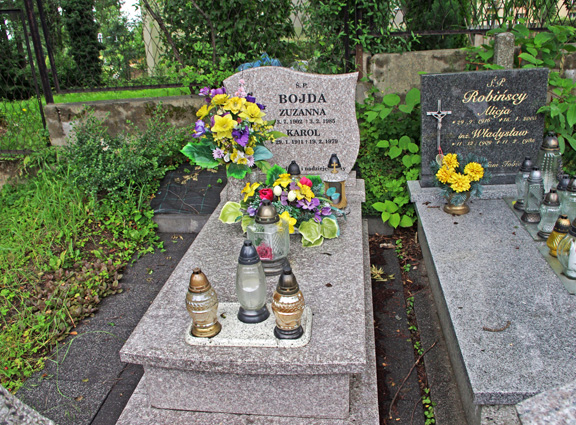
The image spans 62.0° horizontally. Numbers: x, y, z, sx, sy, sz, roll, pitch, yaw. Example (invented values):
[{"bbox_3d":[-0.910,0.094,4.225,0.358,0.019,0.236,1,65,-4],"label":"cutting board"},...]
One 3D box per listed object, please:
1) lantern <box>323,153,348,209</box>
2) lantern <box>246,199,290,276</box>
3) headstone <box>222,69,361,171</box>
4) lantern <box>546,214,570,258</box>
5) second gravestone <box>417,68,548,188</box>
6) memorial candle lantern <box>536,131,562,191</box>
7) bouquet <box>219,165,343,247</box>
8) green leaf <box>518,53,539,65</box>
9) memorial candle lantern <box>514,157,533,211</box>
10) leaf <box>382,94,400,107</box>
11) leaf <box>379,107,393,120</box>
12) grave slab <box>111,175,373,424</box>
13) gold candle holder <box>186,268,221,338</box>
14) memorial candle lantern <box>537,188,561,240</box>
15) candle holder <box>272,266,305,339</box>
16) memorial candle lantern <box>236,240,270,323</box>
[{"bbox_3d":[0.276,-0.177,2.731,0.135,0.318,0.130,0,23,8],"label":"lantern"},{"bbox_3d":[-0.085,0.101,2.107,0.183,0.318,0.180,3,22,17],"label":"lantern"},{"bbox_3d":[0.029,-0.539,2.846,0.793,0.631,0.075,0,22,8],"label":"headstone"},{"bbox_3d":[1.237,0.105,2.169,0.100,0.187,0.100,0,21,8],"label":"lantern"},{"bbox_3d":[1.165,-0.501,2.905,0.725,0.670,0.080,-2,11,3],"label":"second gravestone"},{"bbox_3d":[1.402,-0.214,2.563,0.128,0.370,0.128,0,23,8],"label":"memorial candle lantern"},{"bbox_3d":[-0.028,-0.035,2.377,0.570,0.290,0.400,0,22,8],"label":"bouquet"},{"bbox_3d":[1.706,-1.092,3.400,0.140,0.085,0.060,-1,20,9],"label":"green leaf"},{"bbox_3d":[1.270,-0.159,2.571,0.100,0.288,0.100,0,23,8],"label":"memorial candle lantern"},{"bbox_3d":[0.702,-0.759,3.250,0.120,0.080,0.060,-1,20,9],"label":"leaf"},{"bbox_3d":[0.613,-0.619,2.997,0.085,0.055,0.075,0,23,8],"label":"leaf"},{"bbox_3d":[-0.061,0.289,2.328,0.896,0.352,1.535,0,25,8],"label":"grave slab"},{"bbox_3d":[-0.303,0.312,1.704,0.113,0.241,0.113,0,21,8],"label":"gold candle holder"},{"bbox_3d":[1.244,0.004,2.263,0.107,0.232,0.107,0,23,8],"label":"memorial candle lantern"},{"bbox_3d":[-0.004,0.314,1.669,0.110,0.279,0.110,0,23,8],"label":"candle holder"},{"bbox_3d":[-0.135,0.238,1.716,0.120,0.305,0.120,0,22,8],"label":"memorial candle lantern"}]

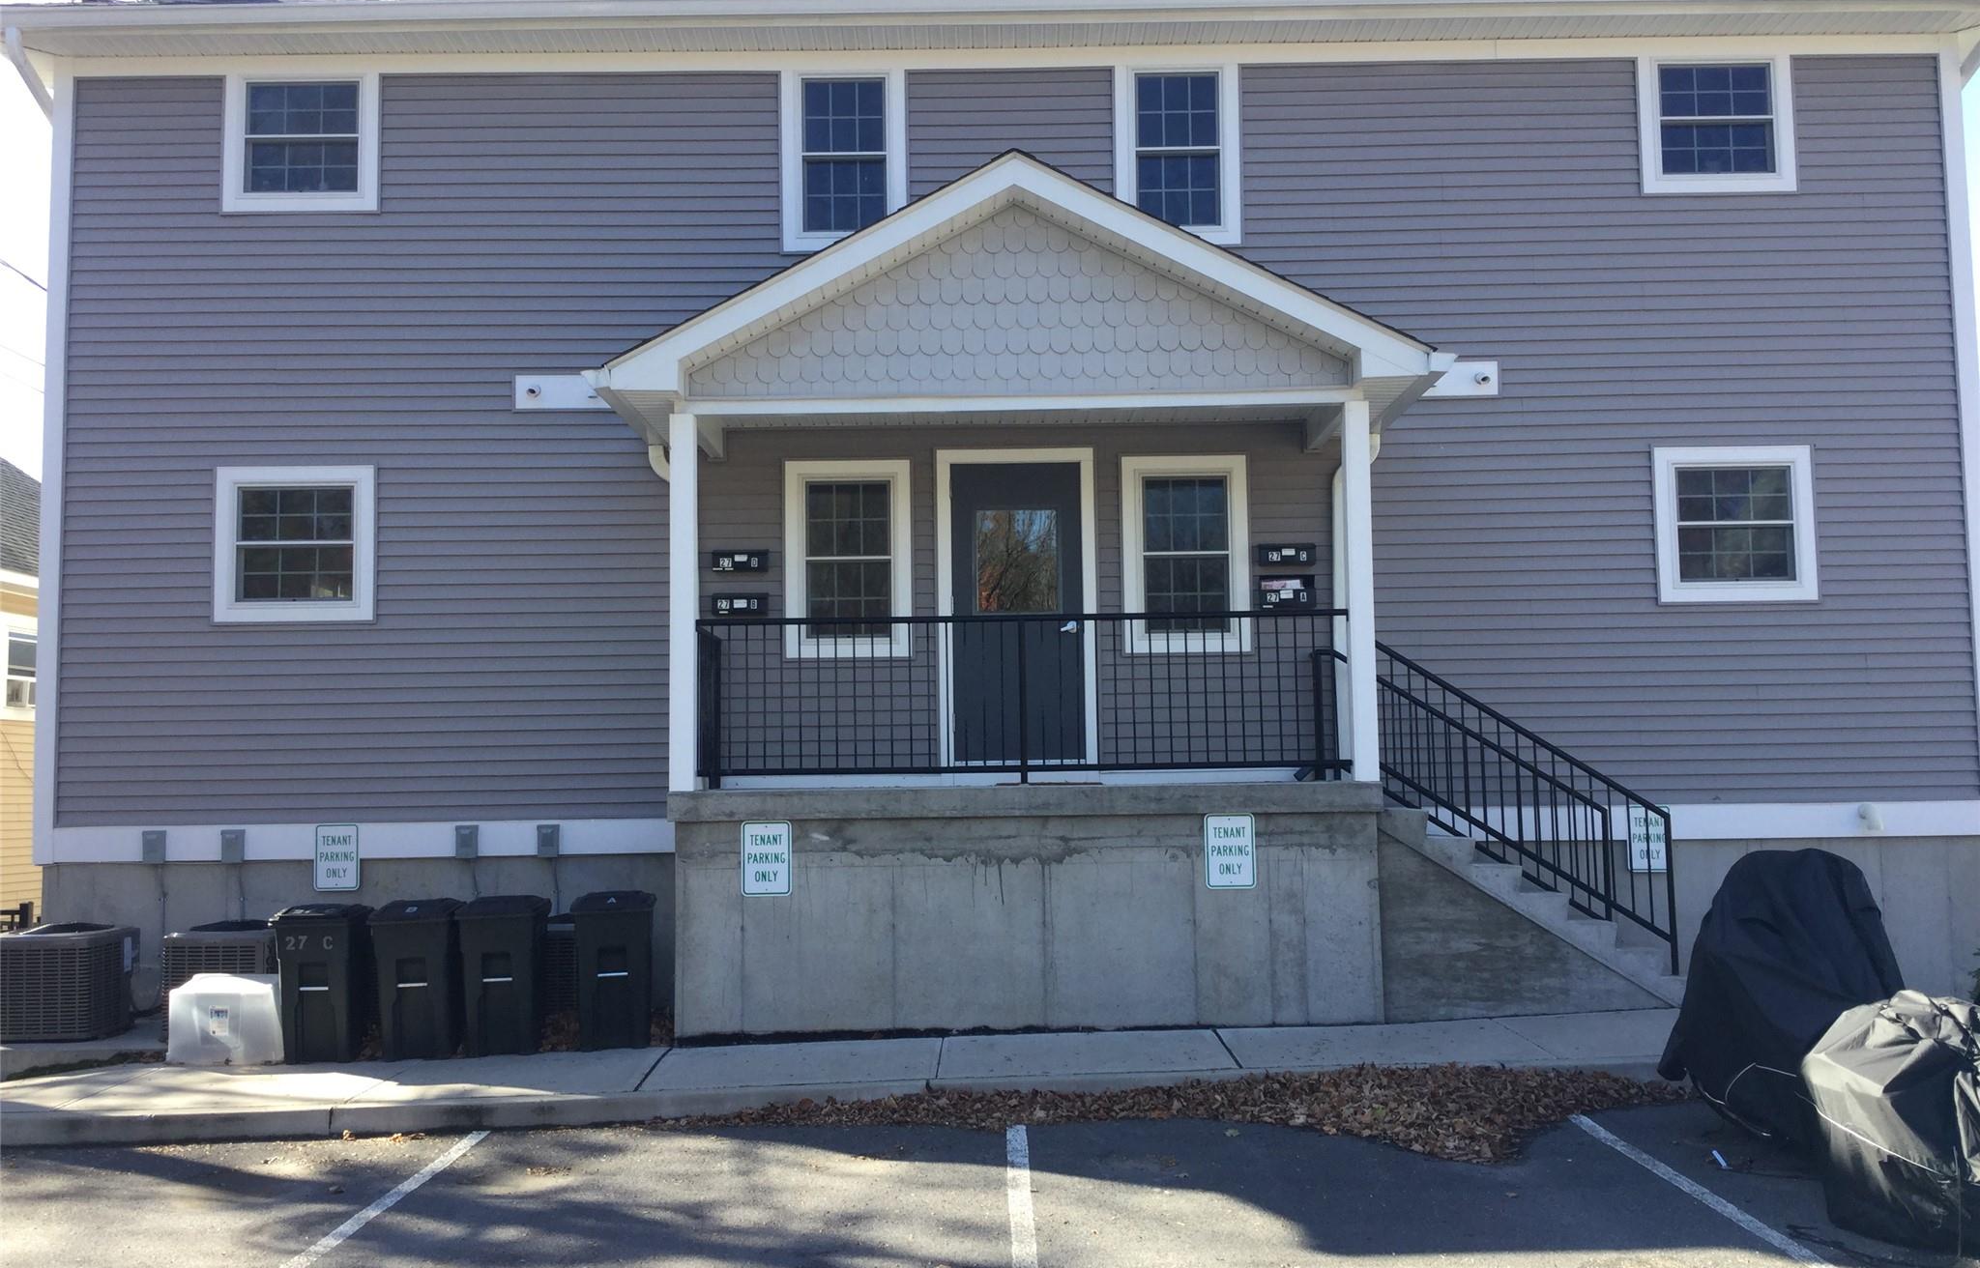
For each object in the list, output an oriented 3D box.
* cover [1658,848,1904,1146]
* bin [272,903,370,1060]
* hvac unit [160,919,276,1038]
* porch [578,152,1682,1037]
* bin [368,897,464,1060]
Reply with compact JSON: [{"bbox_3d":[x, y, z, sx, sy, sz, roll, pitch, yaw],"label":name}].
[{"bbox_3d":[3.987,1.716,8.559,0.980,1.340,1.450,-1,-5,0],"label":"cover"},{"bbox_3d":[-4.066,2.119,10.892,0.500,0.940,0.560,-1,-5,0],"label":"bin"},{"bbox_3d":[-4.854,2.193,11.389,0.690,0.740,0.690,-1,-5,0],"label":"hvac unit"},{"bbox_3d":[0.858,-0.216,11.404,6.550,5.320,1.750,-1,-5,0],"label":"porch"},{"bbox_3d":[-3.496,2.090,10.893,0.500,0.940,0.560,-1,-5,-4],"label":"bin"}]

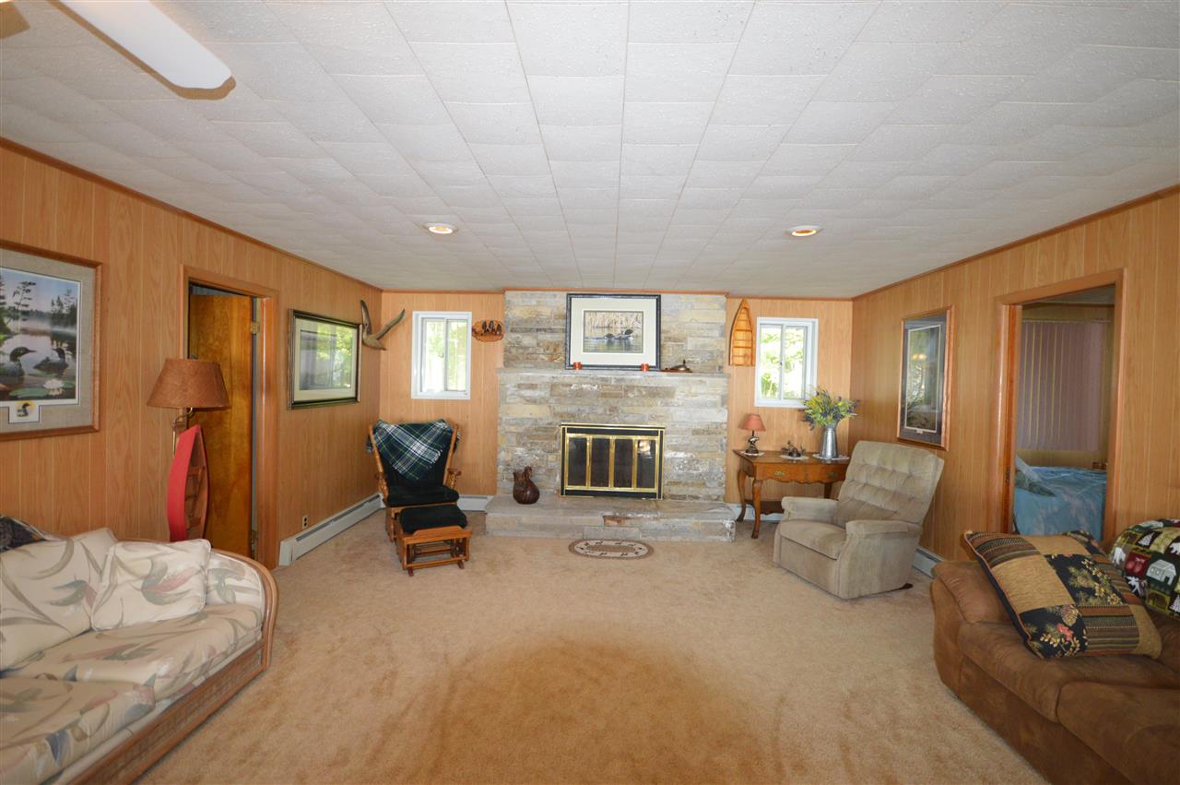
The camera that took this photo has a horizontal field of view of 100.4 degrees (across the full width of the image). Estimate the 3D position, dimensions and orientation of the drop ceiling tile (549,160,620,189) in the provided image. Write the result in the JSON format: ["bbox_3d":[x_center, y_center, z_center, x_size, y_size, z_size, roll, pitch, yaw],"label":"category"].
[{"bbox_3d":[-0.018,-1.013,2.277,0.311,0.022,0.296,1,1,2],"label":"drop ceiling tile"}]

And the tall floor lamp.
[{"bbox_3d":[-2.210,0.577,2.680,0.370,1.545,0.370,1,1,2],"label":"tall floor lamp"}]

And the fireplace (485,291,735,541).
[{"bbox_3d":[0.224,0.157,4.912,2.323,2.401,0.826,1,1,2],"label":"fireplace"}]

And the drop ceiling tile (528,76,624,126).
[{"bbox_3d":[-0.041,-1.023,1.725,0.310,0.016,0.303,1,1,2],"label":"drop ceiling tile"}]

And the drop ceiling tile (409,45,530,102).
[{"bbox_3d":[-0.364,-1.028,1.587,0.310,0.016,0.303,1,1,2],"label":"drop ceiling tile"}]

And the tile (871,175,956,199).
[{"bbox_3d":[1.579,-1.002,2.414,0.310,0.016,0.303,1,1,2],"label":"tile"}]

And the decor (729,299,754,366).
[{"bbox_3d":[1.663,-0.647,5.331,0.225,0.715,0.110,1,1,2],"label":"decor"}]

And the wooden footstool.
[{"bbox_3d":[-1.242,1.138,3.881,0.500,0.410,0.410,1,1,-25],"label":"wooden footstool"}]

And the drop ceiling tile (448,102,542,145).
[{"bbox_3d":[-0.344,-1.009,1.843,0.311,0.022,0.296,1,1,2],"label":"drop ceiling tile"}]

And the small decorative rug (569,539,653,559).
[{"bbox_3d":[0.190,1.360,4.290,0.740,0.012,0.500,1,1,2],"label":"small decorative rug"}]

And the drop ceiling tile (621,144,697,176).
[{"bbox_3d":[0.295,-1.024,2.163,0.310,0.016,0.303,1,1,2],"label":"drop ceiling tile"}]

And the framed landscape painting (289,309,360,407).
[{"bbox_3d":[-2.351,-0.276,4.446,0.040,0.790,1.120,1,1,2],"label":"framed landscape painting"}]

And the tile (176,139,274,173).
[{"bbox_3d":[-1.592,-1.046,2.197,0.312,0.020,0.302,1,1,2],"label":"tile"}]

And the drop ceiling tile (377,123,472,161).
[{"bbox_3d":[-0.661,-1.032,2.022,0.310,0.018,0.300,1,1,2],"label":"drop ceiling tile"}]

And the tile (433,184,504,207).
[{"bbox_3d":[-0.634,-1.035,2.603,0.312,0.020,0.302,1,1,2],"label":"tile"}]

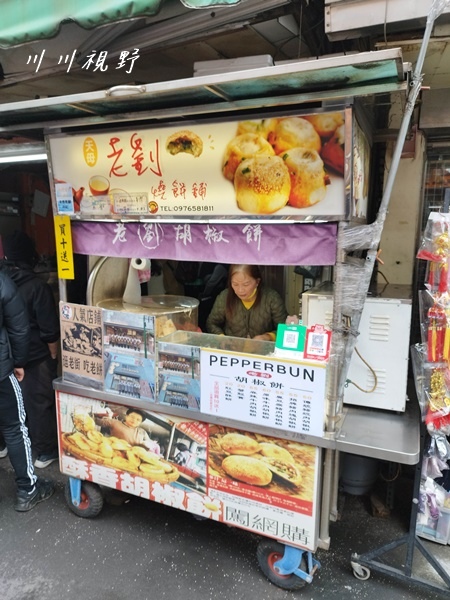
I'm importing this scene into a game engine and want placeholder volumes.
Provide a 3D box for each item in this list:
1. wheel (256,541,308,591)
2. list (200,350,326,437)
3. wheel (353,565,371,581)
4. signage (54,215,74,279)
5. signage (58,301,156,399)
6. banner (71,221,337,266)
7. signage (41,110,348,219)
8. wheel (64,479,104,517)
[{"bbox_3d":[0.269,1.196,1.902,0.255,0.255,0.070,7,12,31],"label":"wheel"},{"bbox_3d":[0.145,0.382,1.737,0.547,0.299,0.015,5,11,22],"label":"list"},{"bbox_3d":[0.645,1.283,1.957,0.075,0.075,0.026,2,10,6],"label":"wheel"},{"bbox_3d":[-0.778,-0.255,2.021,0.093,0.307,0.012,5,11,22],"label":"signage"},{"bbox_3d":[-0.576,0.248,2.021,0.564,0.435,0.015,5,11,22],"label":"signage"},{"bbox_3d":[-0.164,-0.252,1.770,1.249,0.165,0.020,5,11,22],"label":"banner"},{"bbox_3d":[-0.203,-0.537,1.765,1.397,0.390,0.080,5,11,22],"label":"signage"},{"bbox_3d":[-0.791,1.105,2.340,0.255,0.255,0.070,6,11,26],"label":"wheel"}]

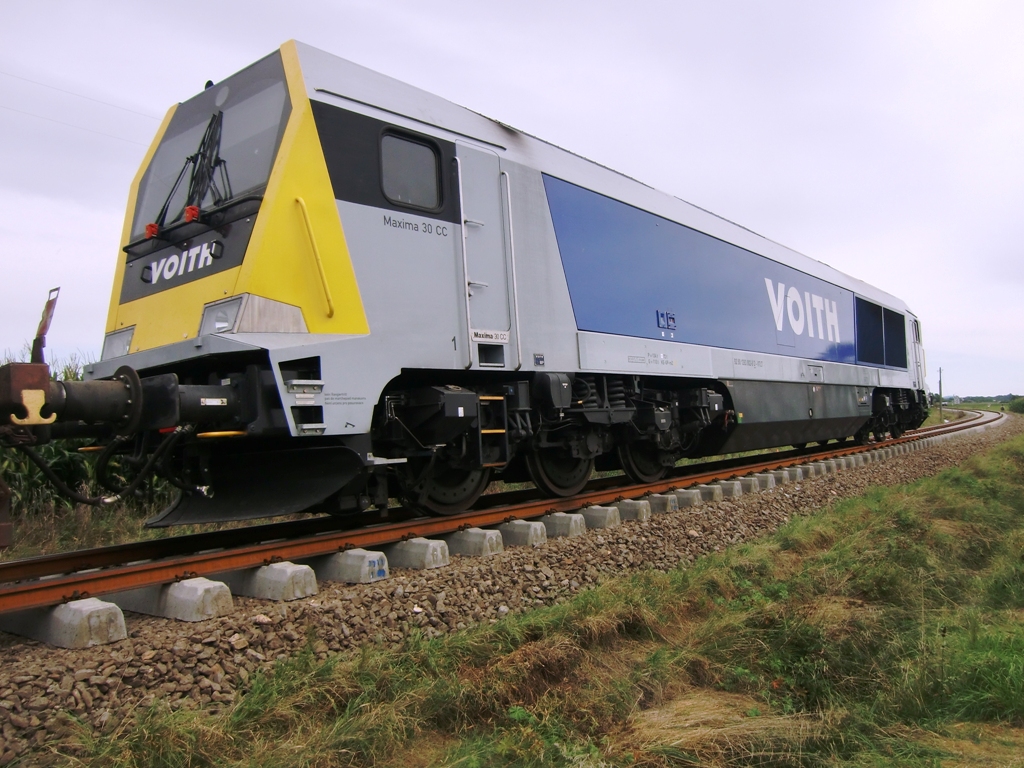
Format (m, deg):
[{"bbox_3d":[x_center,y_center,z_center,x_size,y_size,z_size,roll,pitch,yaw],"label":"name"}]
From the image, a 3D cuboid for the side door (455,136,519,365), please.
[{"bbox_3d":[-0.223,-1.231,6.918,0.100,2.150,0.670,-7,-6,40],"label":"side door"}]

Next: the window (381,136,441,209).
[{"bbox_3d":[-0.891,-1.905,6.331,0.560,0.600,0.080,0,-6,-44],"label":"window"}]

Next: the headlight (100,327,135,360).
[{"bbox_3d":[-3.624,-0.363,6.548,0.520,0.290,0.150,-7,-6,40],"label":"headlight"}]

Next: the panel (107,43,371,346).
[{"bbox_3d":[-2.622,-1.579,6.391,2.720,2.550,1.120,-7,-6,40],"label":"panel"}]

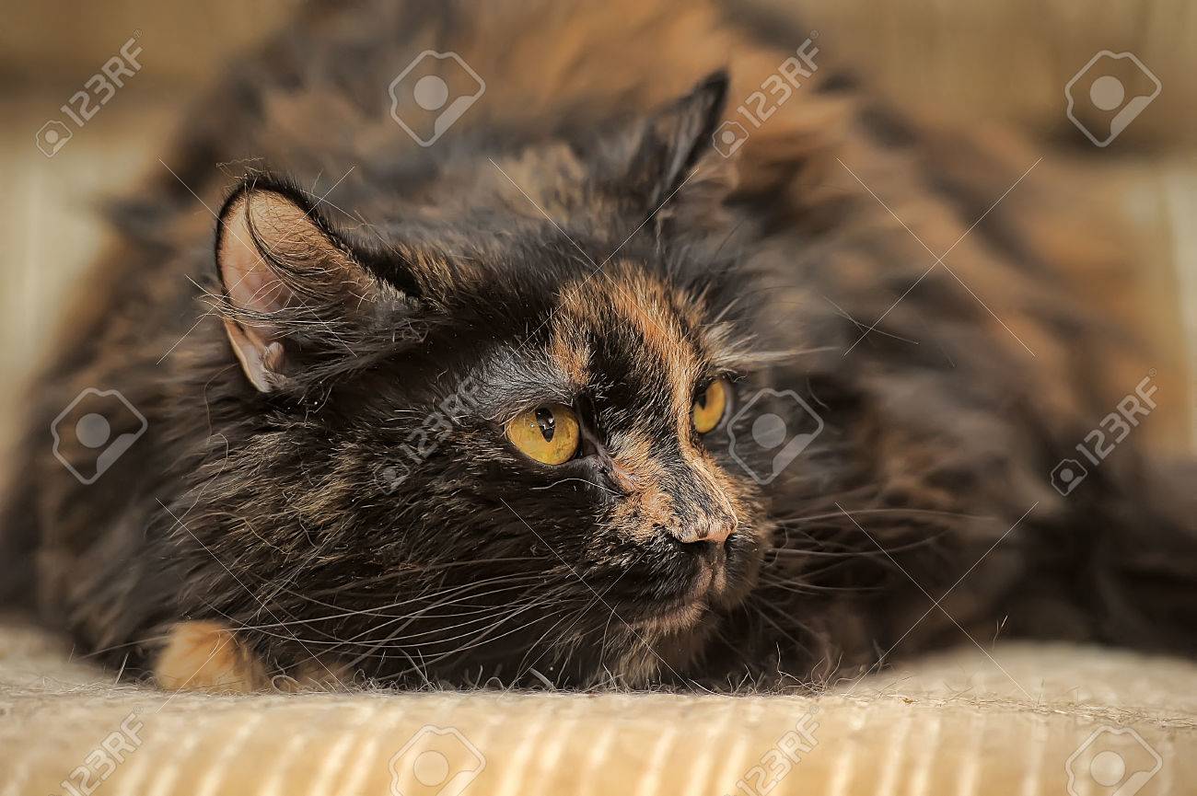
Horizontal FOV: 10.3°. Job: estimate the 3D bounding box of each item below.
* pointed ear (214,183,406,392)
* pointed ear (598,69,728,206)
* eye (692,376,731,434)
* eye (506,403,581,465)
[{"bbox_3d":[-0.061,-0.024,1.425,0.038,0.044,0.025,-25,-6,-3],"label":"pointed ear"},{"bbox_3d":[0.015,-0.057,1.475,0.021,0.040,0.034,31,-12,7],"label":"pointed ear"},{"bbox_3d":[0.024,0.002,1.430,0.009,0.013,0.016,5,-3,42],"label":"eye"},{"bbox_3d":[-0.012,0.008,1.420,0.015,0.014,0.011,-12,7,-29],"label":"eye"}]

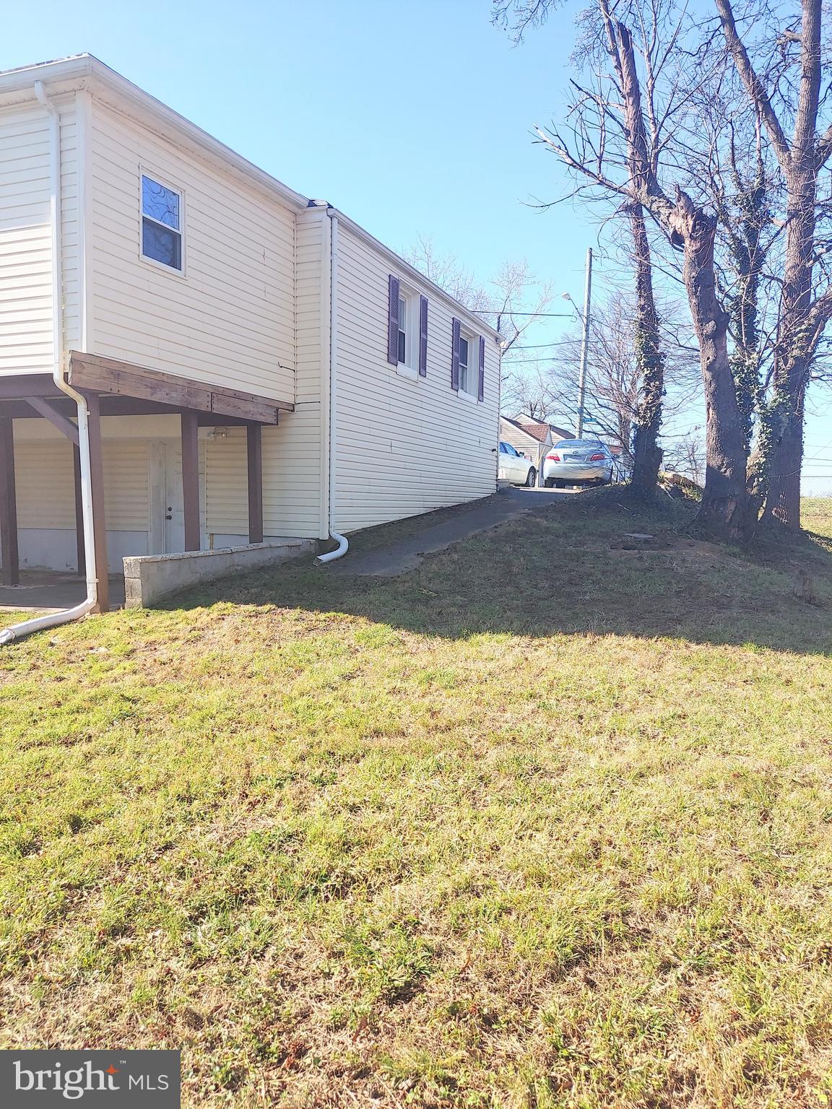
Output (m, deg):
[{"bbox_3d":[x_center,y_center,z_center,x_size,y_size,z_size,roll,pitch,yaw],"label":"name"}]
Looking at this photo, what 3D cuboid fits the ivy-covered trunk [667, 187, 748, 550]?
[{"bbox_3d":[3.589,-2.232,9.800,0.940,4.100,0.800,2,3,20],"label":"ivy-covered trunk"}]

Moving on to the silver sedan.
[{"bbox_3d":[4.780,-2.626,23.300,1.820,1.460,4.800,2,3,14],"label":"silver sedan"}]

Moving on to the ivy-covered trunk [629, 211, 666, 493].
[{"bbox_3d":[3.942,-3.505,13.700,0.600,4.850,0.580,2,3,16],"label":"ivy-covered trunk"}]

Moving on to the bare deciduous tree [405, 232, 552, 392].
[{"bbox_3d":[2.980,-9.048,38.000,7.500,12.100,7.200,1,3,4],"label":"bare deciduous tree"}]

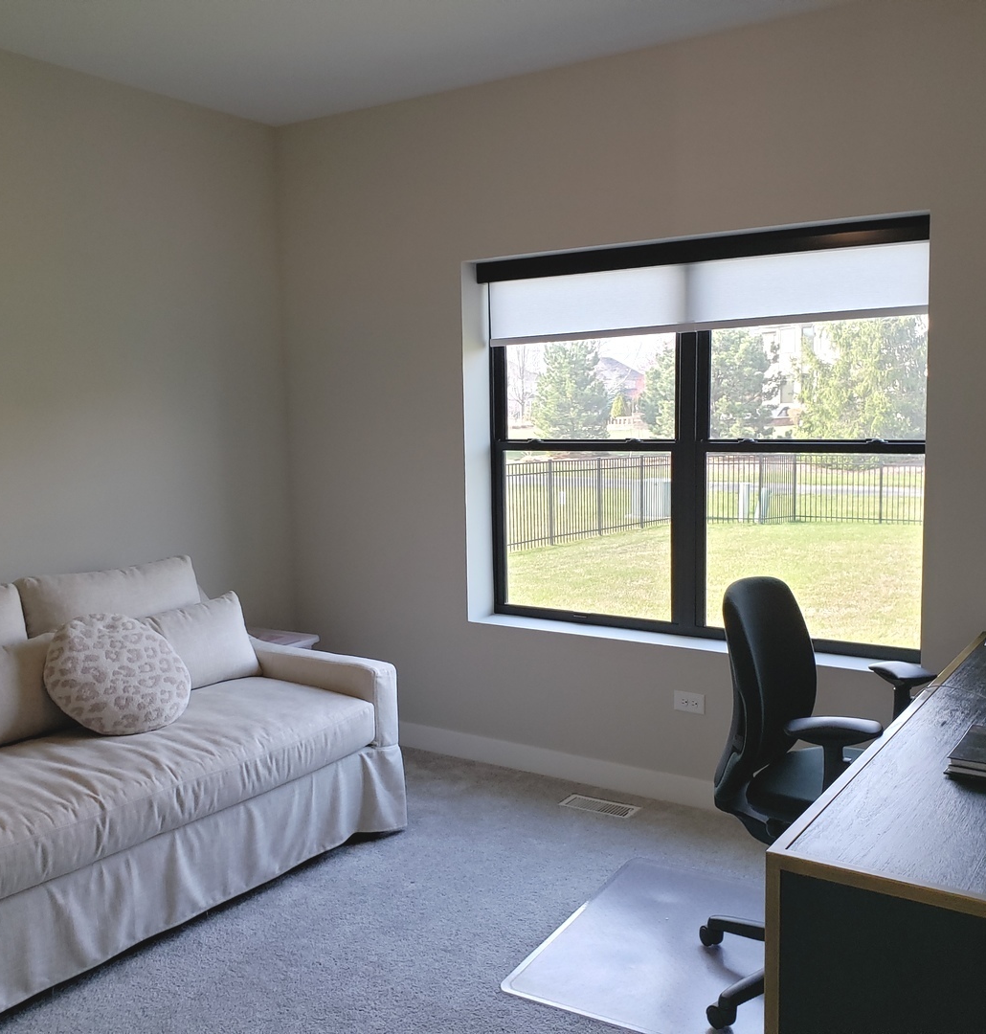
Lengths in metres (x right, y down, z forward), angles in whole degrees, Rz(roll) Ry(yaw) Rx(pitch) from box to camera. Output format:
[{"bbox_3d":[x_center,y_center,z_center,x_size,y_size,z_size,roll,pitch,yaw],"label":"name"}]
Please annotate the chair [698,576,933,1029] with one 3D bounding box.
[{"bbox_3d":[0.816,0.679,2.606,0.656,1.034,0.676,4,7,38],"label":"chair"}]

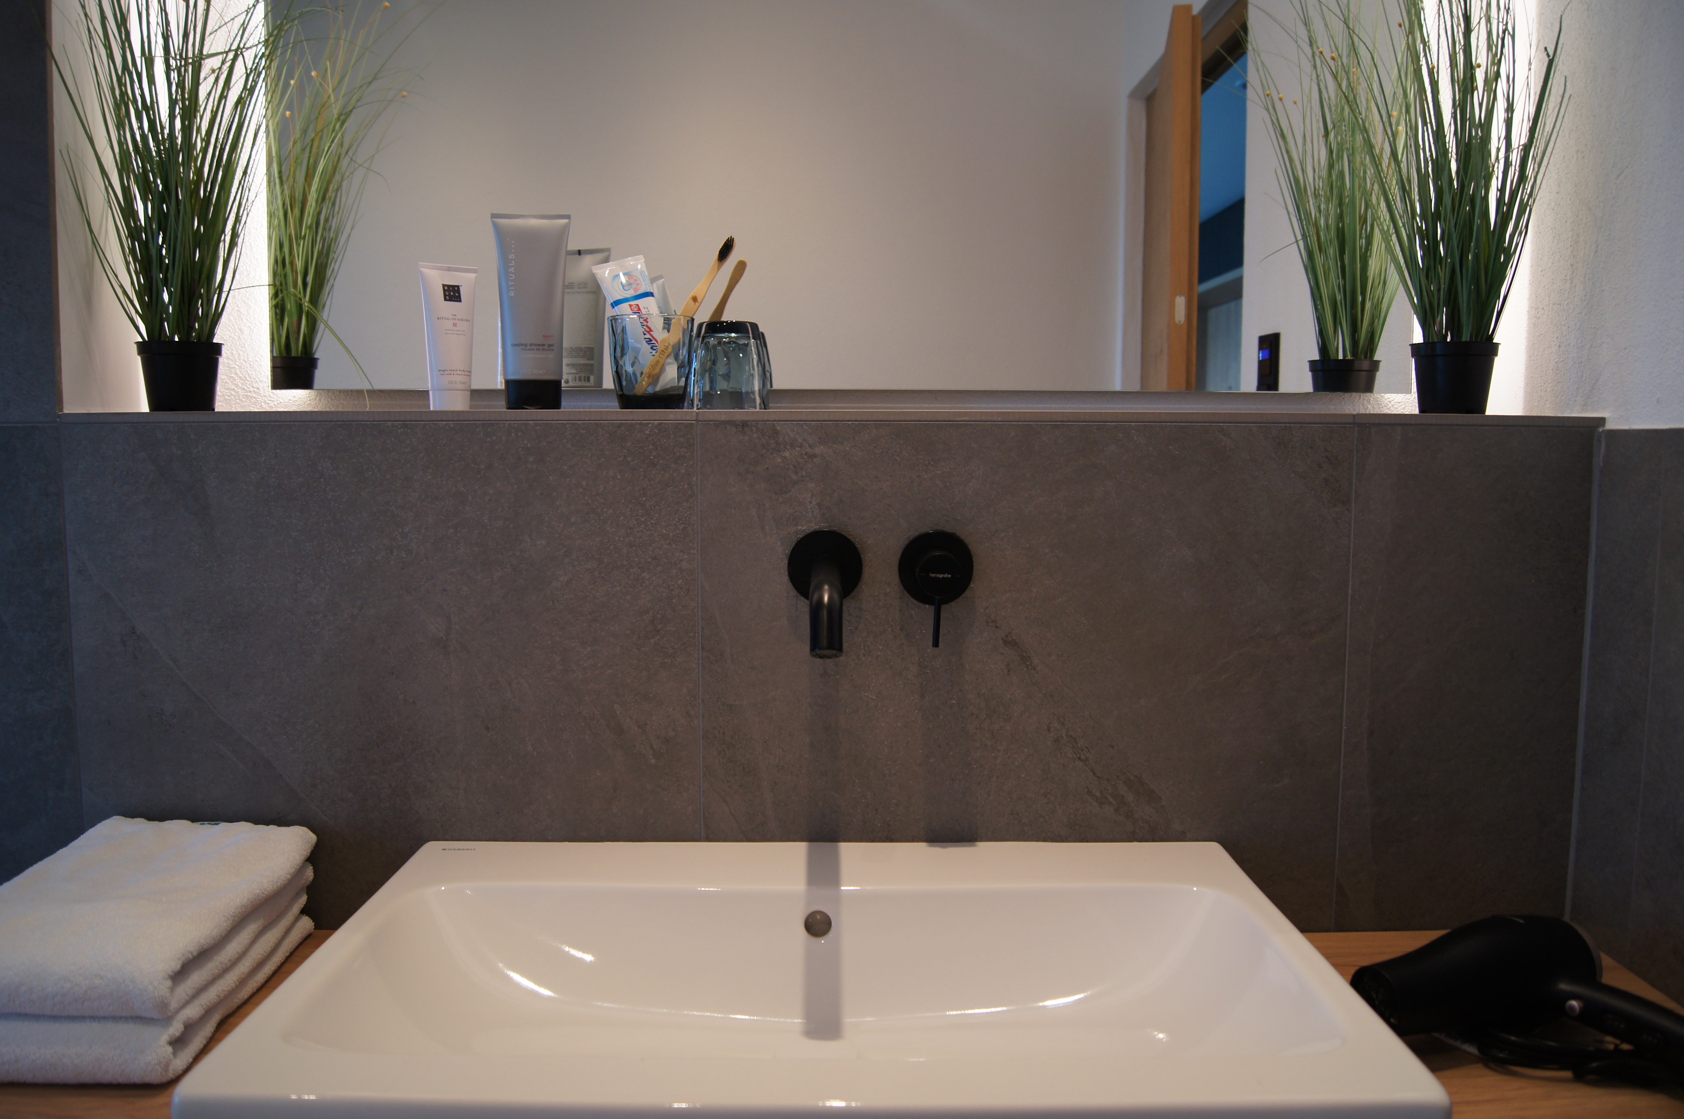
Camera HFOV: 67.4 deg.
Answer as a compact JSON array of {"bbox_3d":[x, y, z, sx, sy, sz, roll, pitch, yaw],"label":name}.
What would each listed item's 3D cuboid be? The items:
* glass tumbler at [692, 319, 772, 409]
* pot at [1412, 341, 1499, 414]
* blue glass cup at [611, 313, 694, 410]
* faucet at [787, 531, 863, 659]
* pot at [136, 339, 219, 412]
[{"bbox_3d":[-0.115,-0.193,1.275,0.083,0.088,0.083,0,6,0],"label":"glass tumbler"},{"bbox_3d":[0.580,-0.169,1.195,0.076,0.065,0.076,0,6,0],"label":"pot"},{"bbox_3d":[-0.181,-0.185,1.204,0.080,0.087,0.080,0,6,0],"label":"blue glass cup"},{"bbox_3d":[-0.015,0.025,1.062,0.069,0.083,0.222,0,6,0],"label":"faucet"},{"bbox_3d":[-0.635,-0.173,1.214,0.076,0.065,0.076,0,6,0],"label":"pot"}]

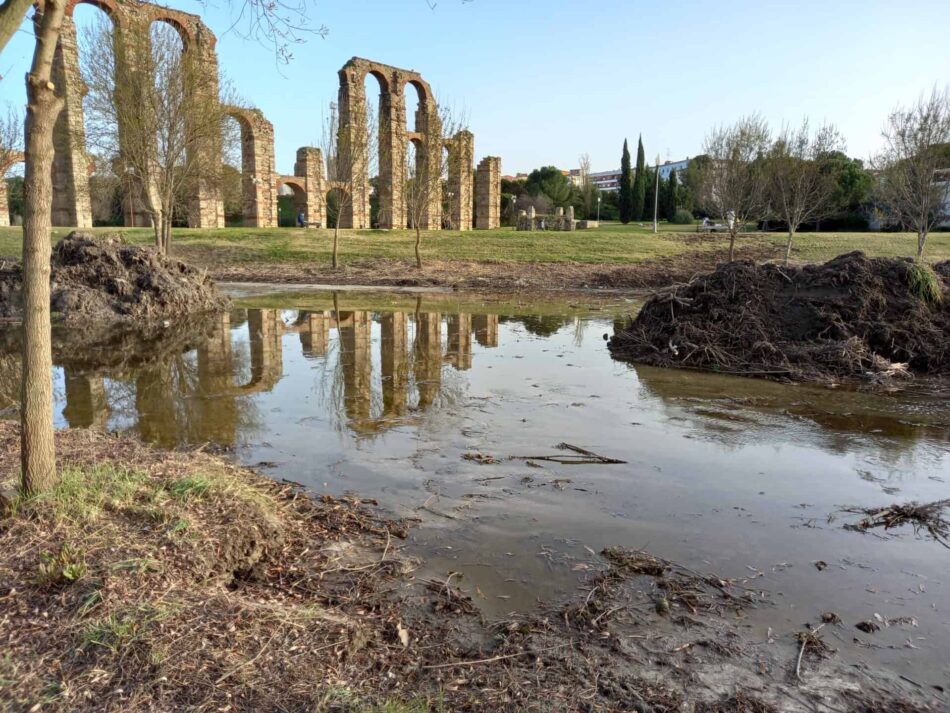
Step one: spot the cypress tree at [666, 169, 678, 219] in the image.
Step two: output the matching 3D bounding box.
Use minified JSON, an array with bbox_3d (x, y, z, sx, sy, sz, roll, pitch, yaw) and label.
[{"bbox_3d":[37.290,-30.440,128.680,2.250,9.330,2.250,0,10,0],"label":"cypress tree"}]

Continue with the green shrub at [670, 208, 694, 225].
[{"bbox_3d":[37.420,-25.180,123.480,4.320,2.820,4.320,0,10,0],"label":"green shrub"}]

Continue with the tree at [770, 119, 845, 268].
[{"bbox_3d":[18.230,-8.810,37.030,4.100,7.730,3.900,0,10,0],"label":"tree"}]

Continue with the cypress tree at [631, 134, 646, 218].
[{"bbox_3d":[31.390,-33.810,130.150,3.030,15.940,3.030,0,10,0],"label":"cypress tree"}]

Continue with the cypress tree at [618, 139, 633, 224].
[{"bbox_3d":[27.190,-31.200,122.480,2.500,14.840,2.500,0,10,0],"label":"cypress tree"}]

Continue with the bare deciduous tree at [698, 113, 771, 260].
[{"bbox_3d":[14.270,-8.960,37.010,3.880,7.820,3.690,0,10,0],"label":"bare deciduous tree"}]

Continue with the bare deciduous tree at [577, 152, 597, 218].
[{"bbox_3d":[22.360,-33.890,136.230,3.970,12.750,3.970,0,10,0],"label":"bare deciduous tree"}]

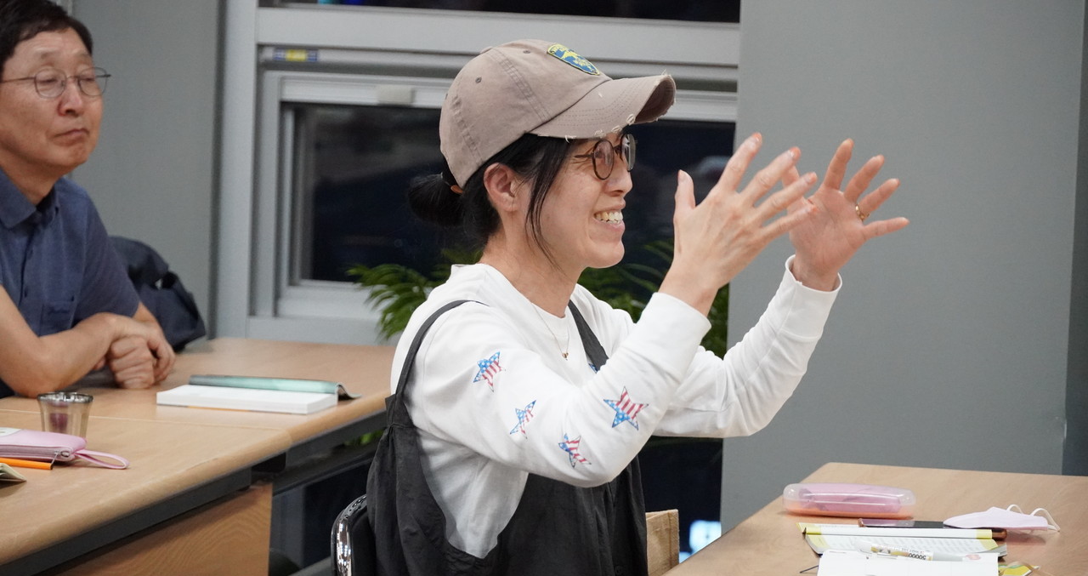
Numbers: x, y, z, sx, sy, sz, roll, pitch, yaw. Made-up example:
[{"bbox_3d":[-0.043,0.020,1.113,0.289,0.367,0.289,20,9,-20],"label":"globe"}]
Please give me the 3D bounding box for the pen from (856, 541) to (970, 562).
[{"bbox_3d":[0.409,0.294,5.242,0.143,0.013,0.012,5,6,32],"label":"pen"}]

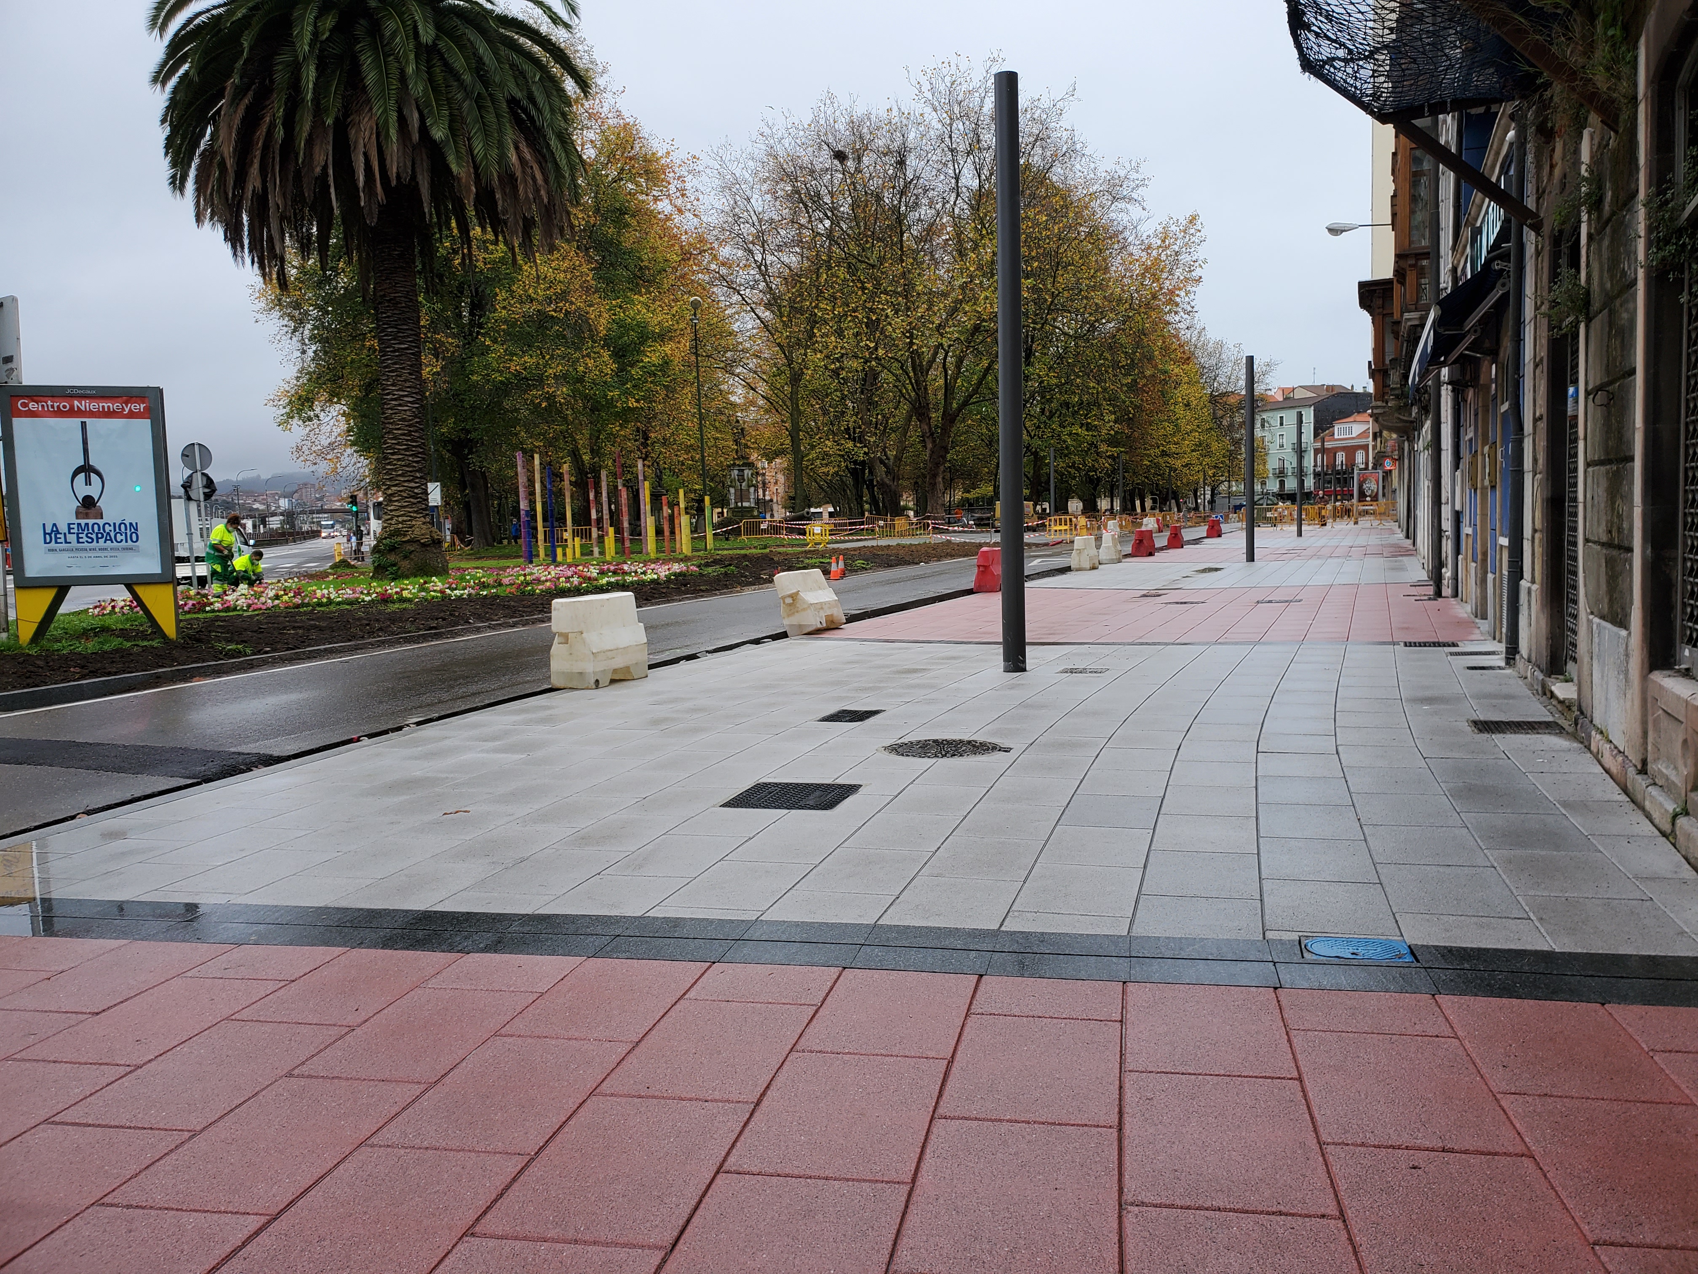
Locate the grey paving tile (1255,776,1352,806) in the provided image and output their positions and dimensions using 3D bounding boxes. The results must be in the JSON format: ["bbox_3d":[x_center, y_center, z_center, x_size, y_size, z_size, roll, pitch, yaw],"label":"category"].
[{"bbox_3d":[2.143,0.743,6.014,0.400,0.040,0.600,0,6,18],"label":"grey paving tile"}]

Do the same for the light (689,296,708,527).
[{"bbox_3d":[-5.735,-8.233,49.554,0.480,9.700,0.480,-2,5,0],"label":"light"}]

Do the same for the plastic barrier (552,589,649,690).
[{"bbox_3d":[-2.158,0.025,10.900,0.430,0.750,0.920,1,6,25],"label":"plastic barrier"}]

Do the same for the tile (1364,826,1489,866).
[{"bbox_3d":[2.261,0.836,5.007,0.400,0.040,0.600,0,6,17],"label":"tile"}]

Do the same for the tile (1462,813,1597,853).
[{"bbox_3d":[2.732,0.808,5.143,0.400,0.050,0.600,-1,5,17],"label":"tile"}]

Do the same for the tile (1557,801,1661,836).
[{"bbox_3d":[3.182,0.776,5.339,0.280,0.040,0.600,0,6,20],"label":"tile"}]

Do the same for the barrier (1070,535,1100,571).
[{"bbox_3d":[5.397,-1.928,29.224,0.470,0.780,0.930,0,6,24],"label":"barrier"}]

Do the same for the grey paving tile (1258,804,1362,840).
[{"bbox_3d":[1.960,0.804,5.437,0.400,0.040,0.600,0,6,17],"label":"grey paving tile"}]

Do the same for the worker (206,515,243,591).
[{"bbox_3d":[-9.971,-1.147,20.375,0.500,1.620,0.470,-2,5,0],"label":"worker"}]

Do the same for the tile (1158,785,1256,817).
[{"bbox_3d":[1.661,0.773,5.858,0.400,0.040,0.600,0,6,17],"label":"tile"}]

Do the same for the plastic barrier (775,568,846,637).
[{"bbox_3d":[-0.498,-0.427,15.380,0.420,0.750,0.920,-17,-2,28],"label":"plastic barrier"}]

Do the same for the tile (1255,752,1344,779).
[{"bbox_3d":[2.334,0.688,6.610,0.400,0.050,0.600,-1,6,17],"label":"tile"}]

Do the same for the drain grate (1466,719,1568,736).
[{"bbox_3d":[3.893,0.547,7.439,0.480,0.040,0.480,0,6,18],"label":"drain grate"}]

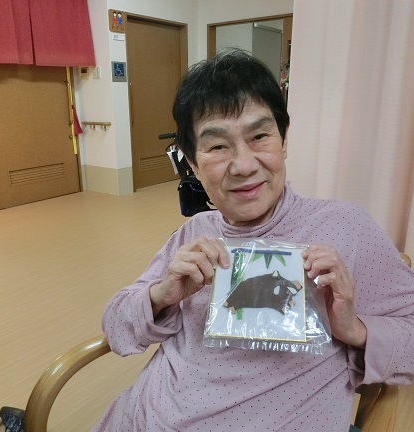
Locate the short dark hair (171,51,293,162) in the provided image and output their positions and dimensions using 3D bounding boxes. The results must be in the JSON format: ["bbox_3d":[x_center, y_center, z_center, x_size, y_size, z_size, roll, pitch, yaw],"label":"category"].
[{"bbox_3d":[0.040,-0.168,0.650,0.180,0.190,0.190,-13,15,-2],"label":"short dark hair"}]

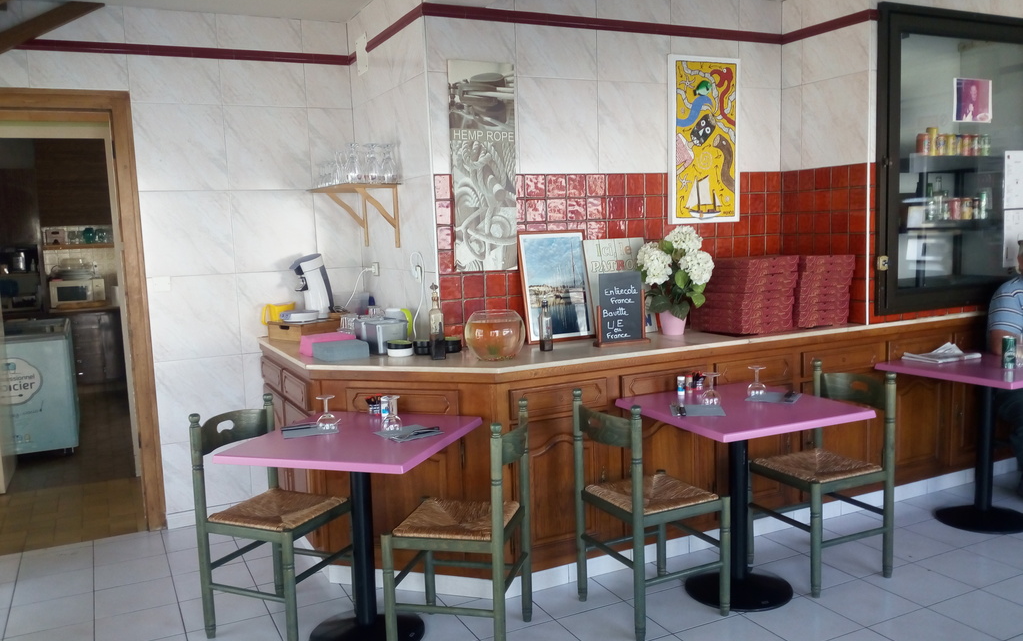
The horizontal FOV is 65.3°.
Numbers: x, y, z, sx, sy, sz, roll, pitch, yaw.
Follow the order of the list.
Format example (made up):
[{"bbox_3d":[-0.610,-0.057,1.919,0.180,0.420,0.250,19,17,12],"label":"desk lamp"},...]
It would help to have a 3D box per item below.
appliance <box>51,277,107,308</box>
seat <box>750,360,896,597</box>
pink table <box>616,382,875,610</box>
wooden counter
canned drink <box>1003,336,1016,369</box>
[{"bbox_3d":[-4.416,-0.275,8.136,0.483,0.281,0.375,-5,7,-28],"label":"appliance"},{"bbox_3d":[1.265,0.631,3.316,0.424,0.843,0.424,-5,6,-25],"label":"seat"},{"bbox_3d":[0.894,0.696,3.125,0.687,0.735,0.682,-4,6,-24],"label":"pink table"},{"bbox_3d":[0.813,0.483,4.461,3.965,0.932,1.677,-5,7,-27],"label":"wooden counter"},{"bbox_3d":[2.366,0.151,3.787,0.059,0.146,0.059,-5,7,-28],"label":"canned drink"}]

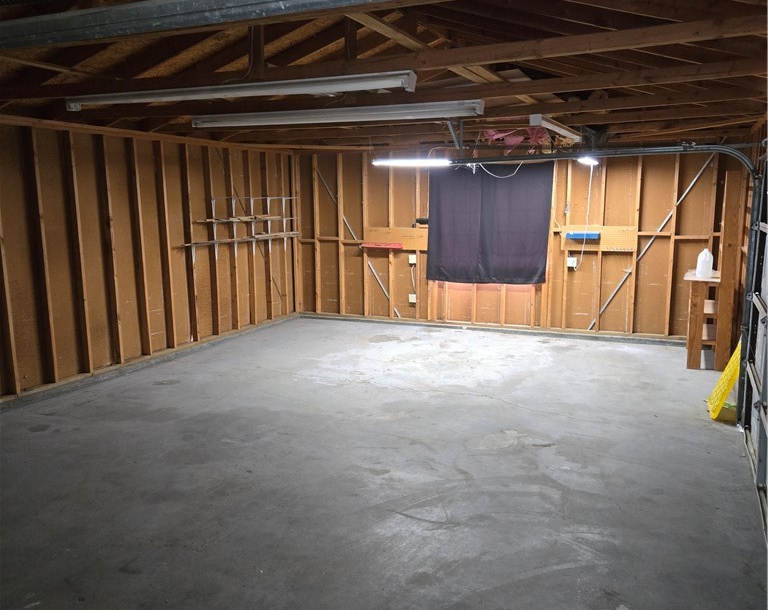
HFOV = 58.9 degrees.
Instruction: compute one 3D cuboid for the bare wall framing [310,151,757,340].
[{"bbox_3d":[1.411,-0.921,9.085,6.020,2.430,0.110,3,10,24],"label":"bare wall framing"}]

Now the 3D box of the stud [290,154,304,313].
[{"bbox_3d":[-1.291,-1.056,10.263,0.085,2.360,0.090,3,10,24],"label":"stud"}]

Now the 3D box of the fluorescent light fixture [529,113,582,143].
[{"bbox_3d":[1.786,-1.795,7.034,0.115,0.100,2.250,3,10,24],"label":"fluorescent light fixture"}]

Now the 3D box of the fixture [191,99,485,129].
[{"bbox_3d":[-0.442,-1.456,5.264,2.470,0.100,0.120,4,10,24],"label":"fixture"}]

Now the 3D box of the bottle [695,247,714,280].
[{"bbox_3d":[3.387,-0.438,7.170,0.165,0.285,0.165,3,10,24],"label":"bottle"}]

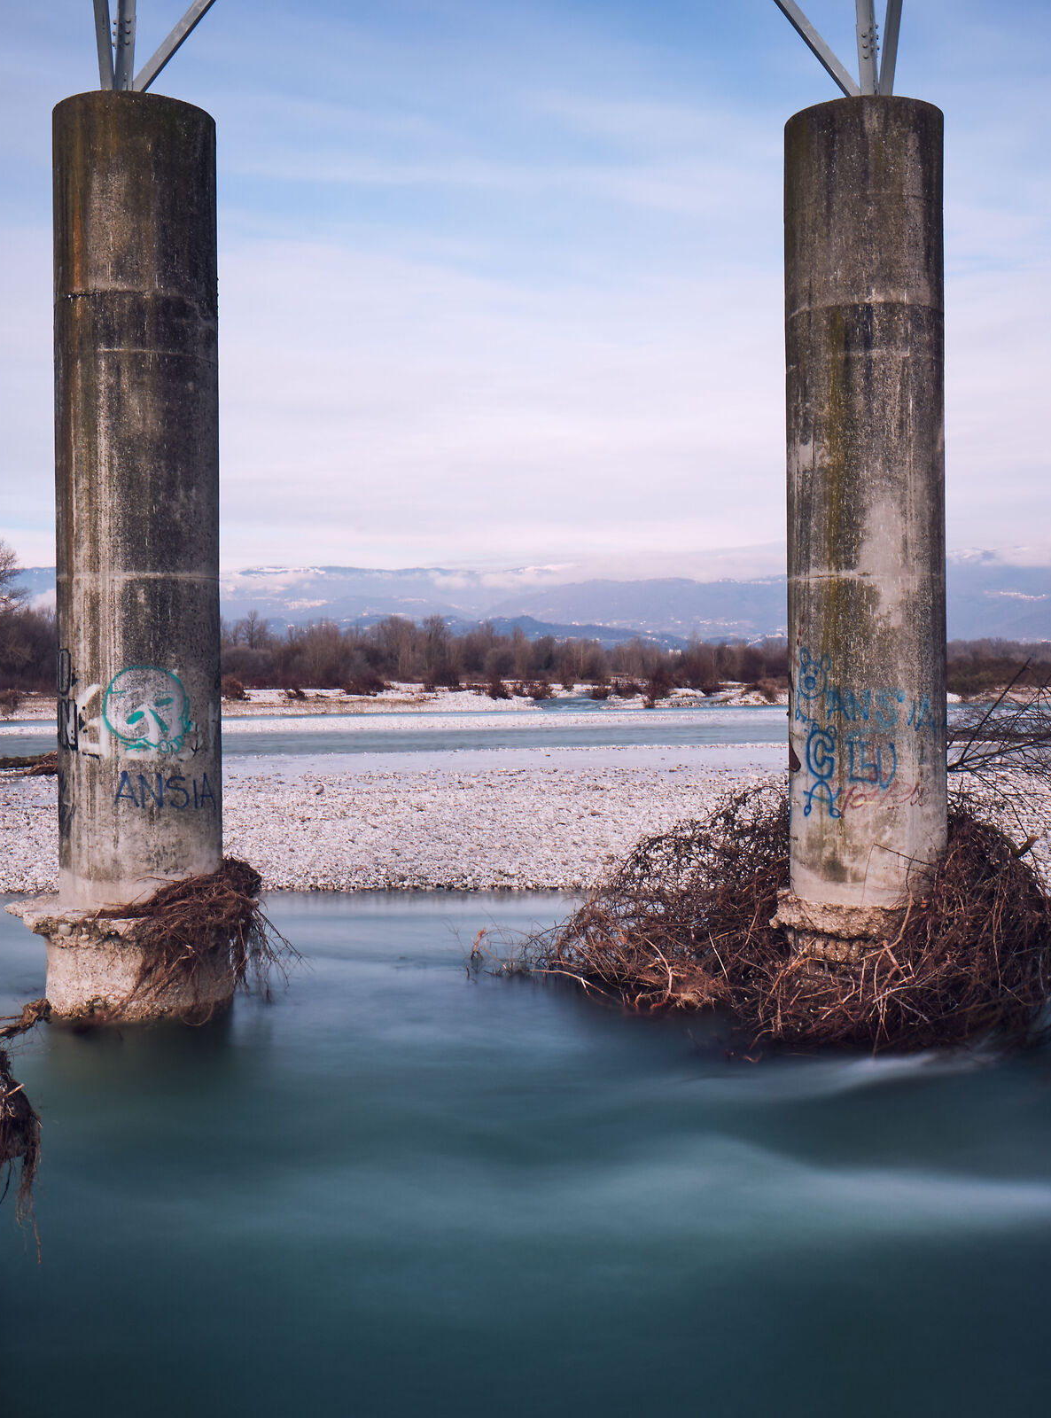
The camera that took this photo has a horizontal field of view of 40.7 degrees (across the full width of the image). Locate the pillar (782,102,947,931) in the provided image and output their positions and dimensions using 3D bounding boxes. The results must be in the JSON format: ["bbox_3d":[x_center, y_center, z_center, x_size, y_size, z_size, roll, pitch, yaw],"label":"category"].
[{"bbox_3d":[3.000,-1.540,12.500,1.370,7.100,1.370,0,1,0],"label":"pillar"}]

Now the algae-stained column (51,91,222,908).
[{"bbox_3d":[-3.310,-1.700,12.160,1.350,6.650,1.350,0,1,0],"label":"algae-stained column"}]

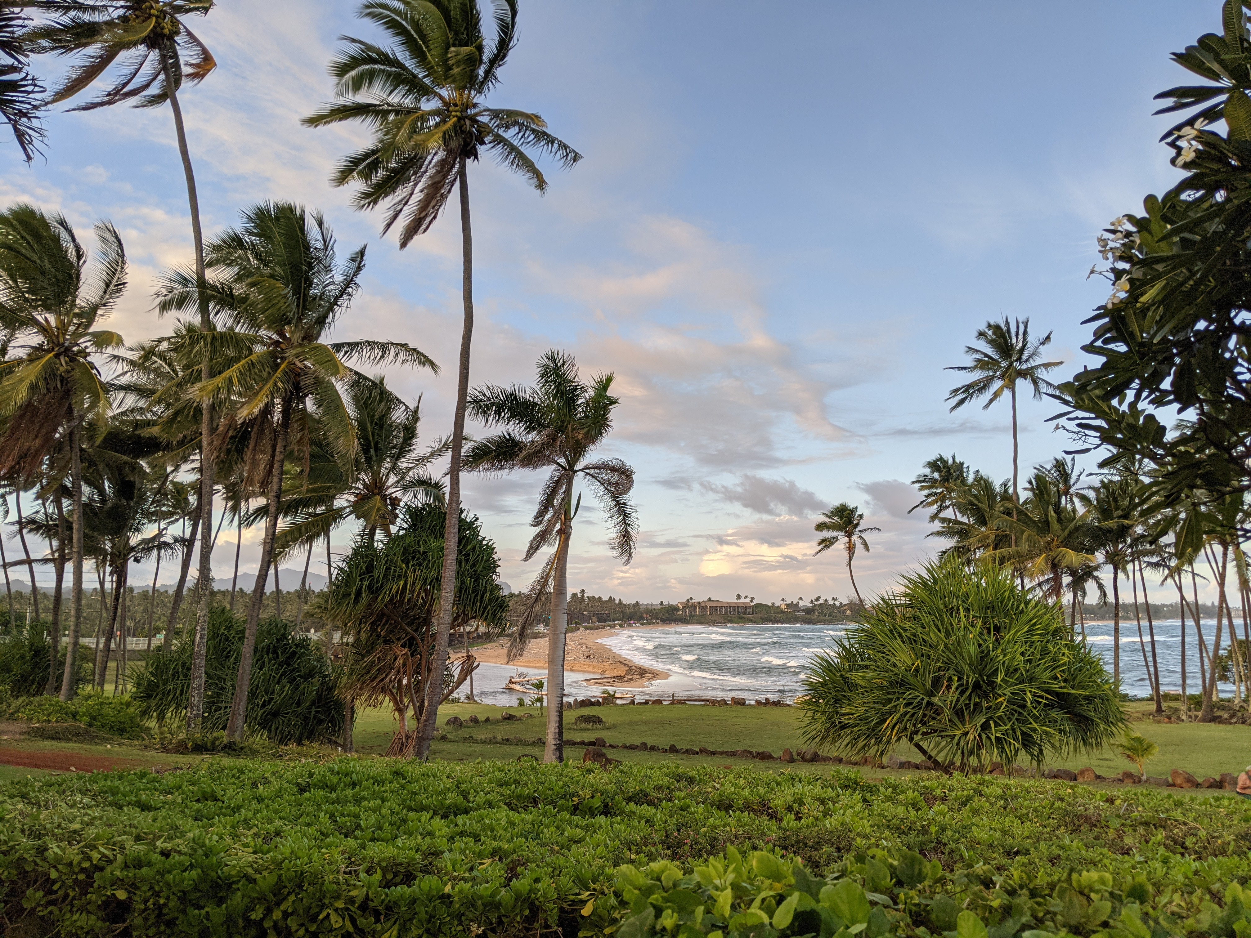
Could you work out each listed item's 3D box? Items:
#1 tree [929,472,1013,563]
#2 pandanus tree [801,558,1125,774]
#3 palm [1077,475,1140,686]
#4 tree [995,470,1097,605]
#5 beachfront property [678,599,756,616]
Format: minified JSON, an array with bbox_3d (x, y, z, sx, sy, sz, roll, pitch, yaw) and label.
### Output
[{"bbox_3d":[16.735,5.910,46.639,4.282,11.423,4.500,0,-9,0],"label":"tree"},{"bbox_3d":[8.726,5.243,24.999,8.031,5.433,7.000,0,-9,0],"label":"pandanus tree"},{"bbox_3d":[23.135,5.957,46.632,3.398,11.229,3.600,0,-9,0],"label":"palm"},{"bbox_3d":[18.717,5.586,43.654,4.358,10.981,4.600,0,-9,0],"label":"tree"},{"bbox_3d":[80.275,124.600,871.153,66.000,12.000,16.000,3,-9,-22],"label":"beachfront property"}]

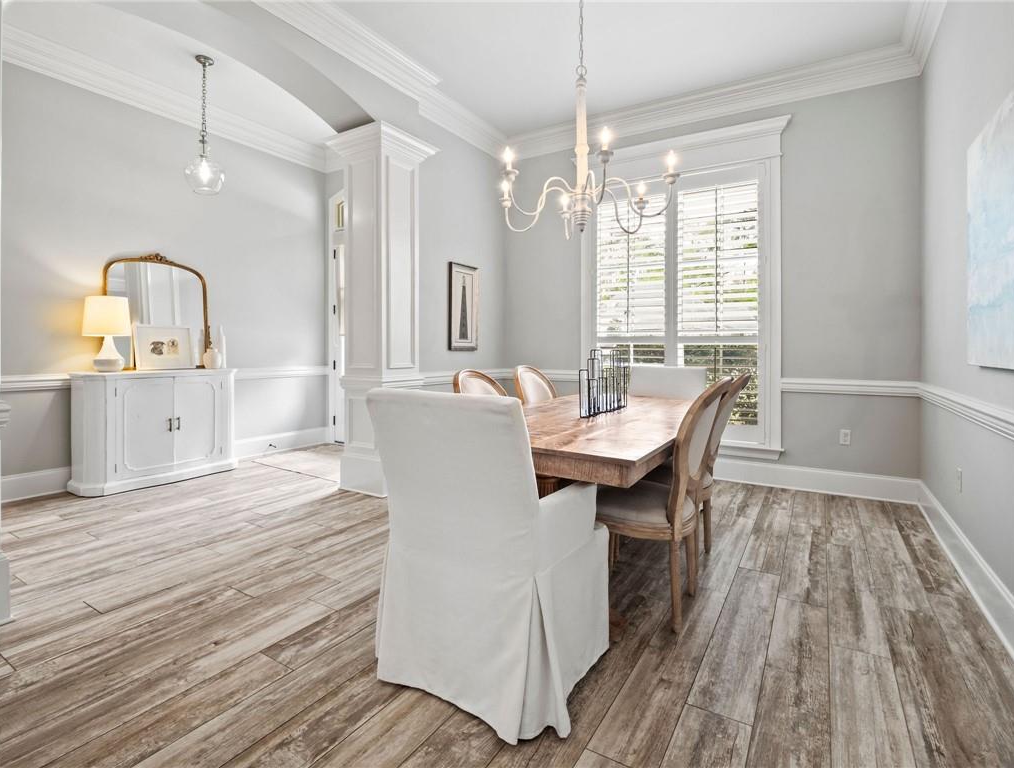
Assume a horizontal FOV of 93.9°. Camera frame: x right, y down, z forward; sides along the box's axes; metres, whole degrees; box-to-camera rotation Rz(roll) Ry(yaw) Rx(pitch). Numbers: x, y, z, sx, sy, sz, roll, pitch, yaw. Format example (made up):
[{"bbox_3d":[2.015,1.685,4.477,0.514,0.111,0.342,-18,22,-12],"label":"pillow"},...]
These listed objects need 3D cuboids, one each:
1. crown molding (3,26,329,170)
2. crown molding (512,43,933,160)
[{"bbox_3d":[-2.745,-2.457,4.334,0.120,0.210,2.620,2,5,34],"label":"crown molding"},{"bbox_3d":[1.471,-2.437,4.232,3.450,0.210,0.120,3,4,29],"label":"crown molding"}]

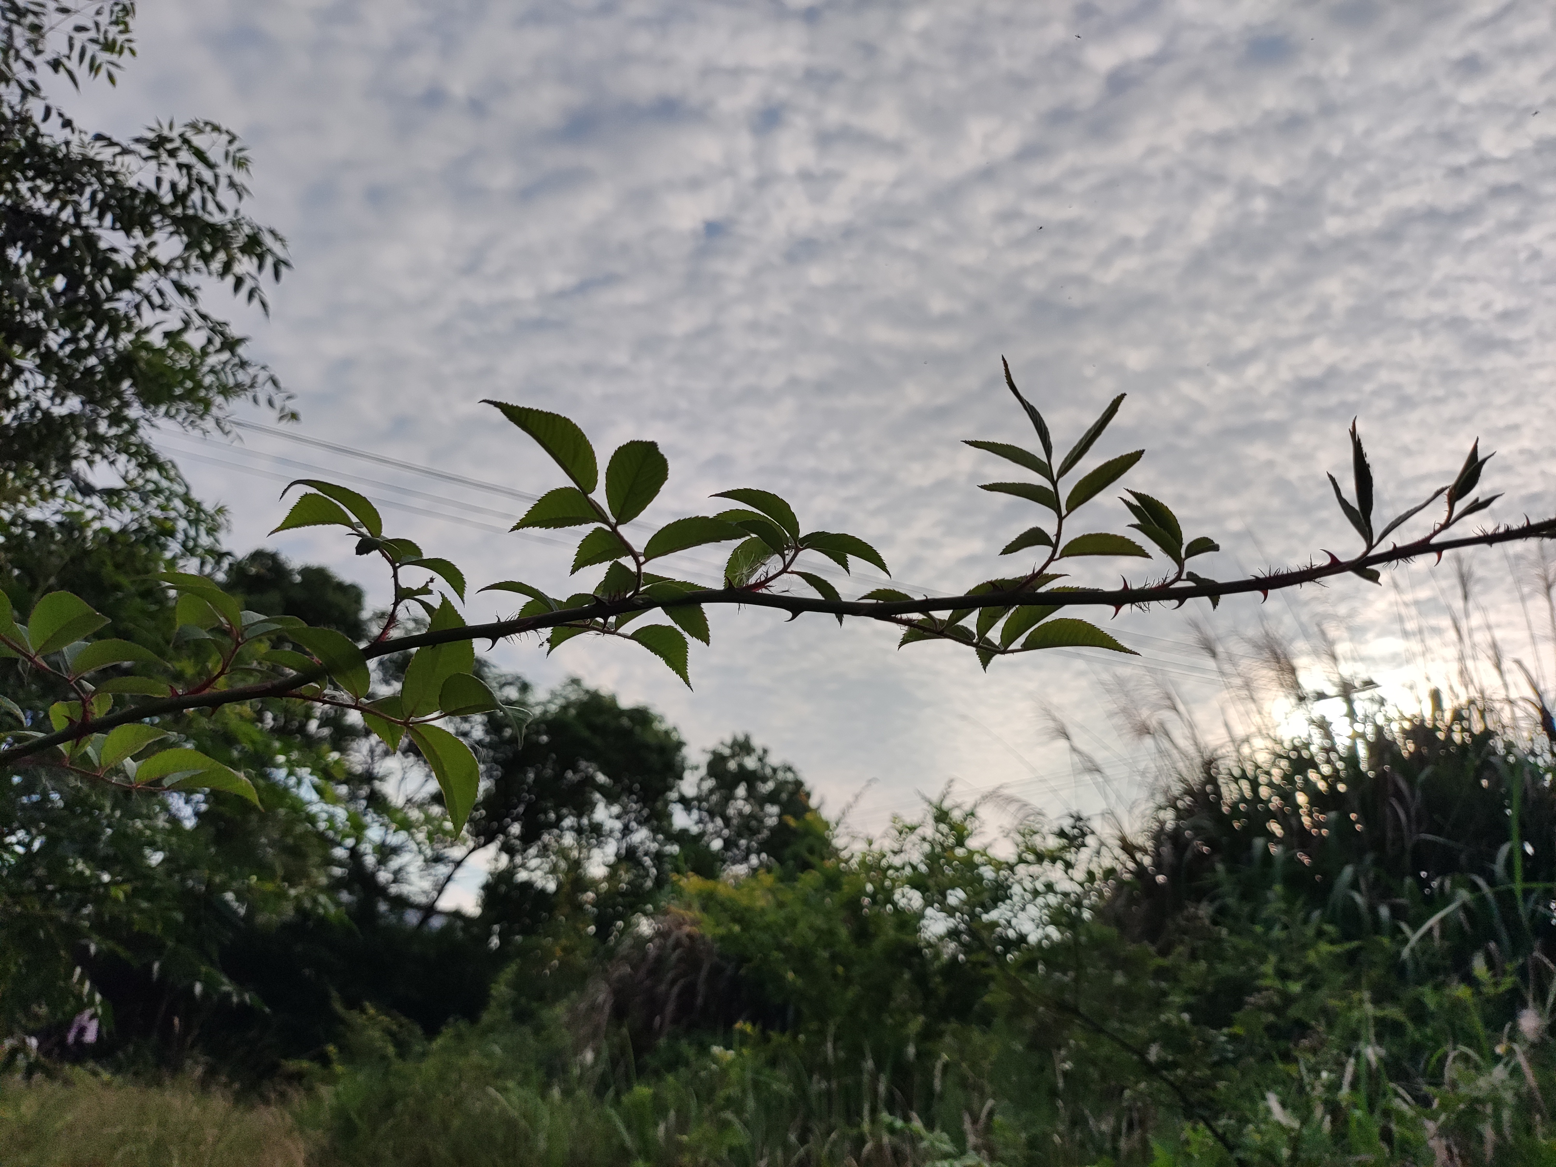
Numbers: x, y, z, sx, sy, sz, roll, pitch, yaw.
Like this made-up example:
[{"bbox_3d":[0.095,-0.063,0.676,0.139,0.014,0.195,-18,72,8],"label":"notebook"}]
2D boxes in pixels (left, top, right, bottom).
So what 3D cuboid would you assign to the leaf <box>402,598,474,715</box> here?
[{"bbox_3d":[-0.135,0.029,0.448,0.026,0.050,0.008,12,-5,5],"label":"leaf"}]

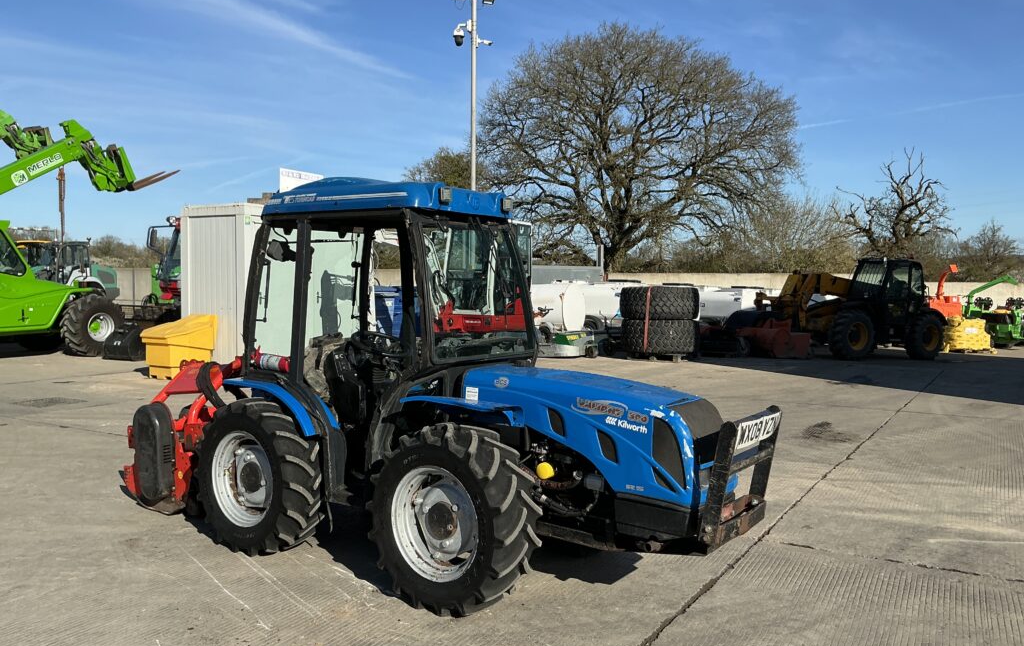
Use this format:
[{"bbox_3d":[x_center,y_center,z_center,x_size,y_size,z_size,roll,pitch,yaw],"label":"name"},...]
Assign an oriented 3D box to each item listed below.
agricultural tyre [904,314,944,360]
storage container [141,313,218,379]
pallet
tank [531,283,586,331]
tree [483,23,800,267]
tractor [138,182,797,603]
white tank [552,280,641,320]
[{"bbox_3d":[10.321,0.337,20.700,1.220,1.220,0.430,-1,3,-31],"label":"agricultural tyre"},{"bbox_3d":[-5.058,0.365,12.600,0.700,0.950,0.850,3,4,37],"label":"storage container"},{"bbox_3d":[2.990,0.671,16.100,1.200,0.150,0.950,3,4,40],"label":"pallet"},{"bbox_3d":[0.734,-0.385,20.600,2.100,1.200,1.200,2,3,33],"label":"tank"},{"bbox_3d":[6.050,-8.505,46.413,17.500,16.500,16.500,1,3,0],"label":"tree"},{"bbox_3d":[-0.556,0.241,4.710,4.100,2.170,1.270,3,4,36],"label":"tractor"},{"bbox_3d":[2.238,-0.536,22.200,2.100,1.200,1.200,2,3,33],"label":"white tank"}]

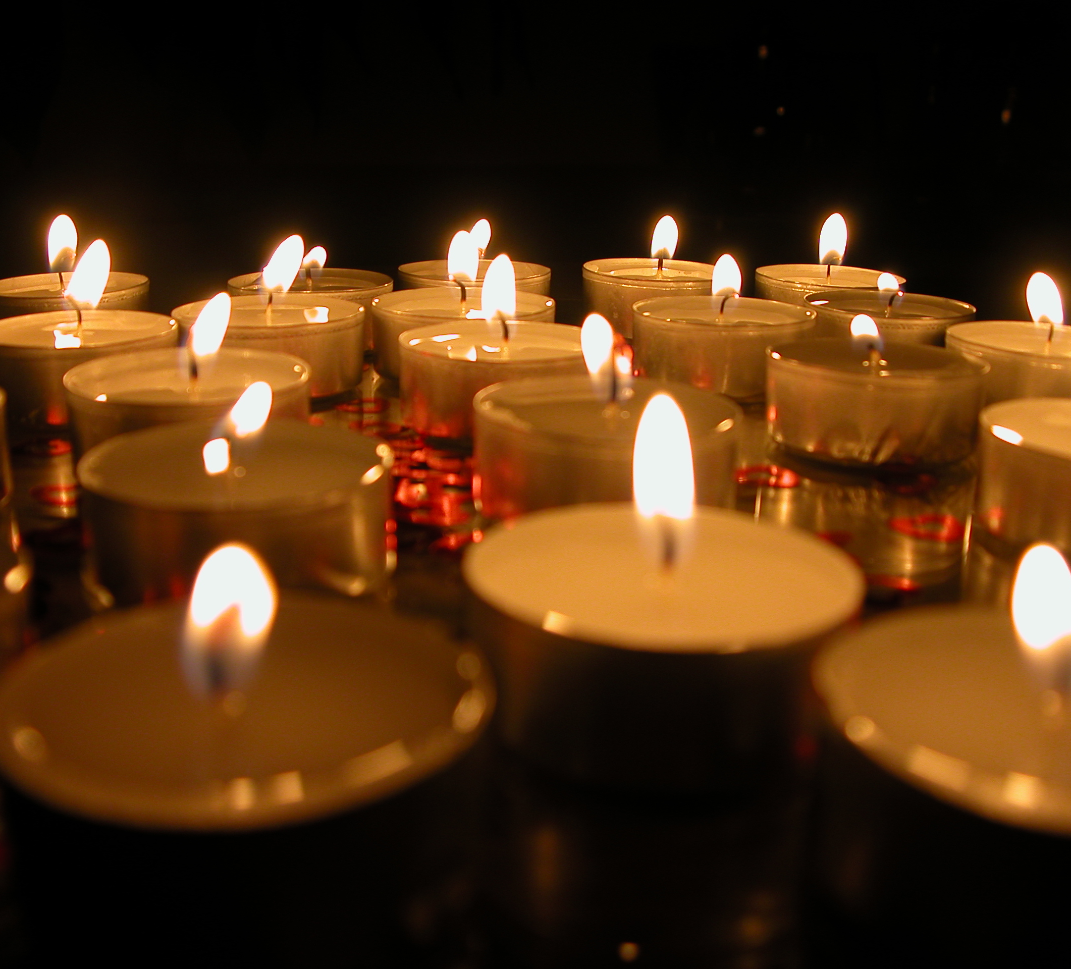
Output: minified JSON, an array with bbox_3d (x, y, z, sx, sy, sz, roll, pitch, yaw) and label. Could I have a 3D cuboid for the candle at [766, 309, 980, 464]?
[{"bbox_3d":[0.059,-0.018,0.229,0.038,0.023,0.038,1,17,0],"label":"candle"}]

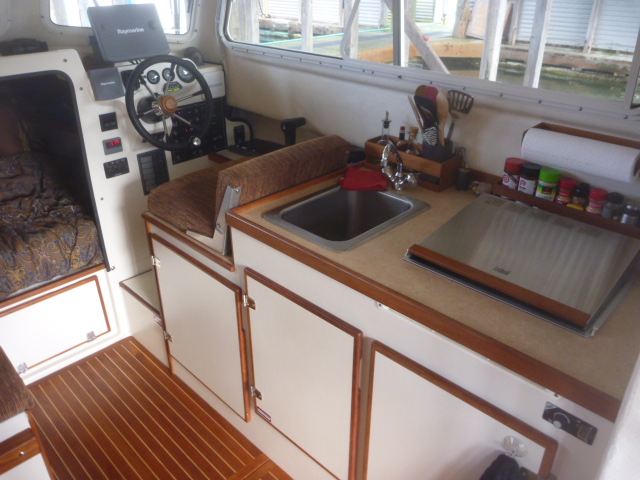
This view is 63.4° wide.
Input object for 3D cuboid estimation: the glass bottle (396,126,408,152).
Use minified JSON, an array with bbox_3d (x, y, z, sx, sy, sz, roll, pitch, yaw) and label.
[{"bbox_3d":[0.280,-0.309,1.766,0.045,0.140,0.045,25,37,37],"label":"glass bottle"}]

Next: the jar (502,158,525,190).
[{"bbox_3d":[0.564,-0.182,1.519,0.056,0.110,0.056,1,29,0],"label":"jar"}]

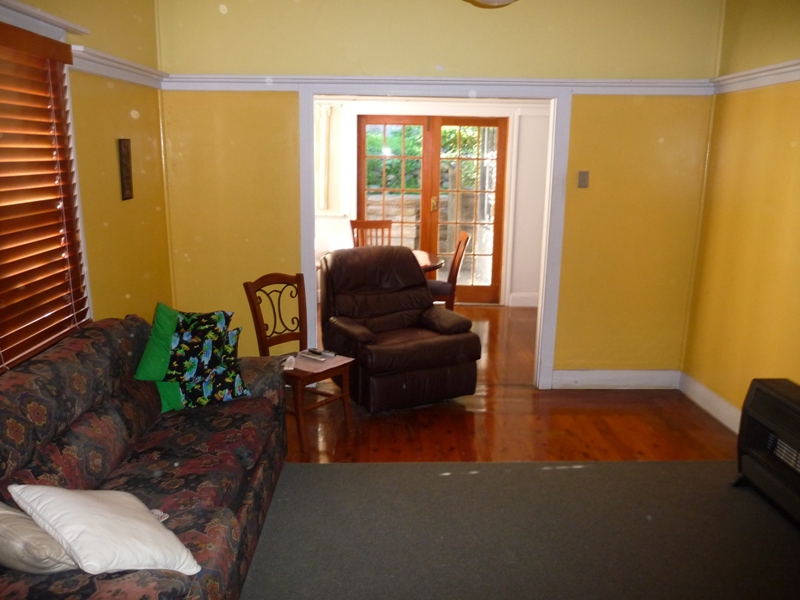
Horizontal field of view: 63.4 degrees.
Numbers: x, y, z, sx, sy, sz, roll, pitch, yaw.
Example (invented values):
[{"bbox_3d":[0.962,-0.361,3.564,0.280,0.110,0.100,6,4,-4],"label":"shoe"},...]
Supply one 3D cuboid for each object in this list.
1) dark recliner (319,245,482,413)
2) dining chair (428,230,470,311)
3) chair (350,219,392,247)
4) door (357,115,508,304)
[{"bbox_3d":[-0.015,0.150,4.610,0.820,1.010,0.930,-6,15,-25],"label":"dark recliner"},{"bbox_3d":[0.319,-0.135,5.951,0.560,0.960,0.450,-1,13,-4],"label":"dining chair"},{"bbox_3d":[-0.297,-0.310,6.681,0.450,0.960,0.550,0,13,-1],"label":"chair"},{"bbox_3d":[0.344,-0.959,7.105,1.619,2.040,0.080,0,13,-1],"label":"door"}]

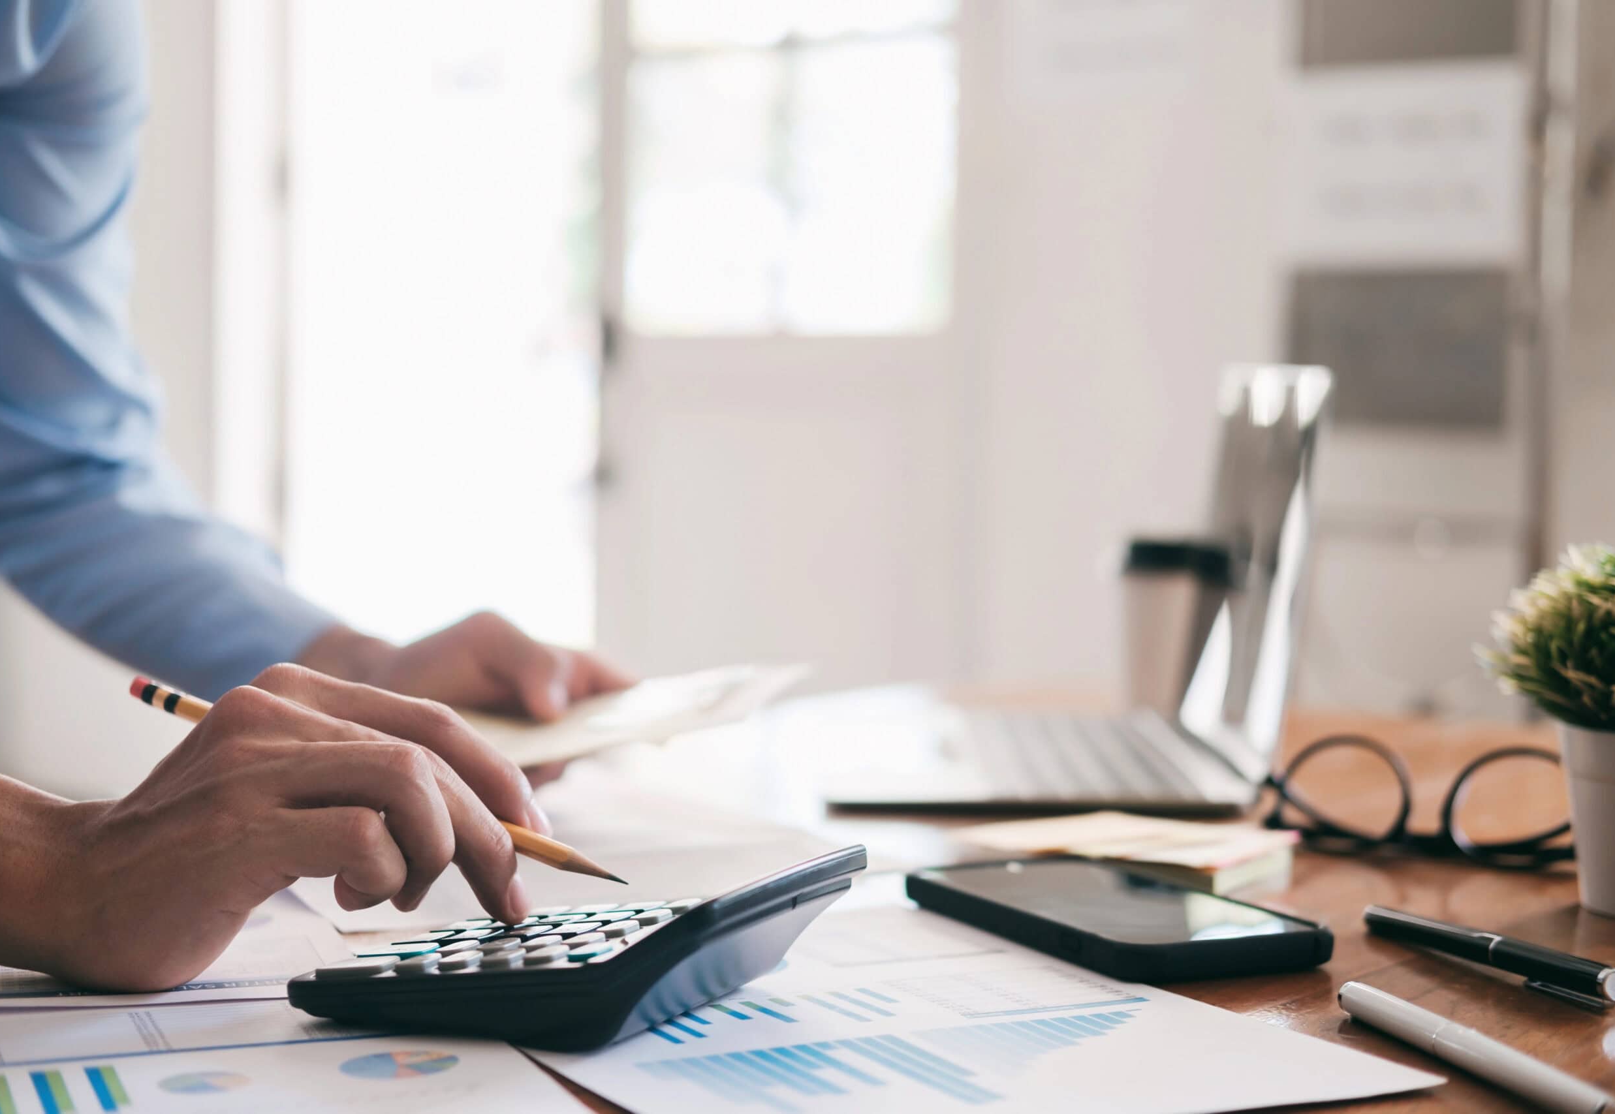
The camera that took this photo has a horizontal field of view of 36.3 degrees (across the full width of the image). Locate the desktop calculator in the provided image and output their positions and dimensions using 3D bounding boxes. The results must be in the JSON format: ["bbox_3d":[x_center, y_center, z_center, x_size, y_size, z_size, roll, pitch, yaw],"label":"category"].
[{"bbox_3d":[-0.069,0.112,0.743,0.139,0.047,0.110,2,3,24],"label":"desktop calculator"}]

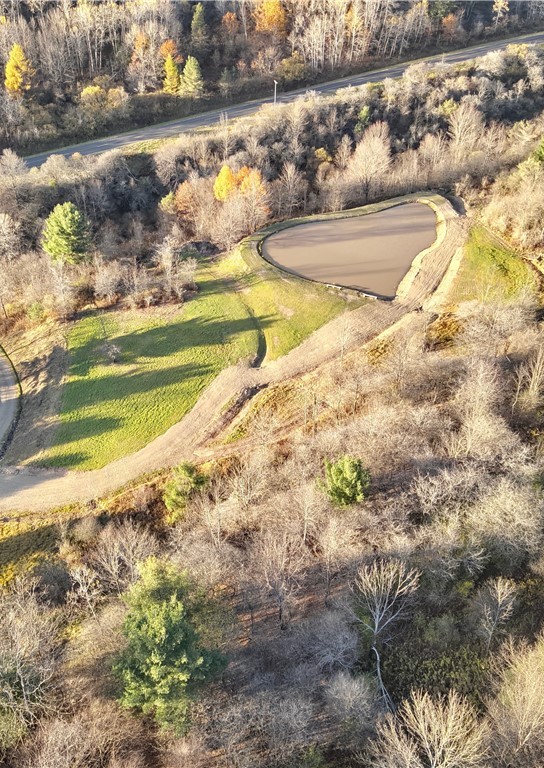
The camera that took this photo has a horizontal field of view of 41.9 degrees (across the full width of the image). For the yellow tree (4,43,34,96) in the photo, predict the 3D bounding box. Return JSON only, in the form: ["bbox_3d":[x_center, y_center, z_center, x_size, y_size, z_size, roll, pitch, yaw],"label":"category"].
[{"bbox_3d":[-85.418,-106.033,240.185,9.810,17.310,9.810,0,35,0],"label":"yellow tree"}]

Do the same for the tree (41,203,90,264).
[{"bbox_3d":[-40.374,-28.509,138.149,9.150,14.050,9.150,0,35,0],"label":"tree"}]

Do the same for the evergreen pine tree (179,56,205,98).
[{"bbox_3d":[-28.665,-108.838,252.818,9.260,14.330,9.260,0,35,0],"label":"evergreen pine tree"}]

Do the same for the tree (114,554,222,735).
[{"bbox_3d":[-8.909,21.862,60.528,9.040,20.400,9.040,0,35,0],"label":"tree"}]

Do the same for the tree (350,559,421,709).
[{"bbox_3d":[9.945,21.857,61.131,5.510,19.720,5.510,0,35,0],"label":"tree"}]

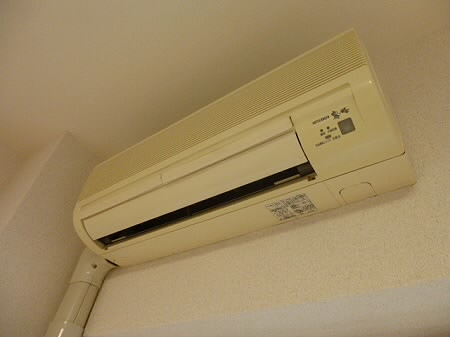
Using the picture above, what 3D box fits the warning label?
[{"bbox_3d":[0.137,0.081,0.668,0.086,0.002,0.058,-22,-54,29],"label":"warning label"}]

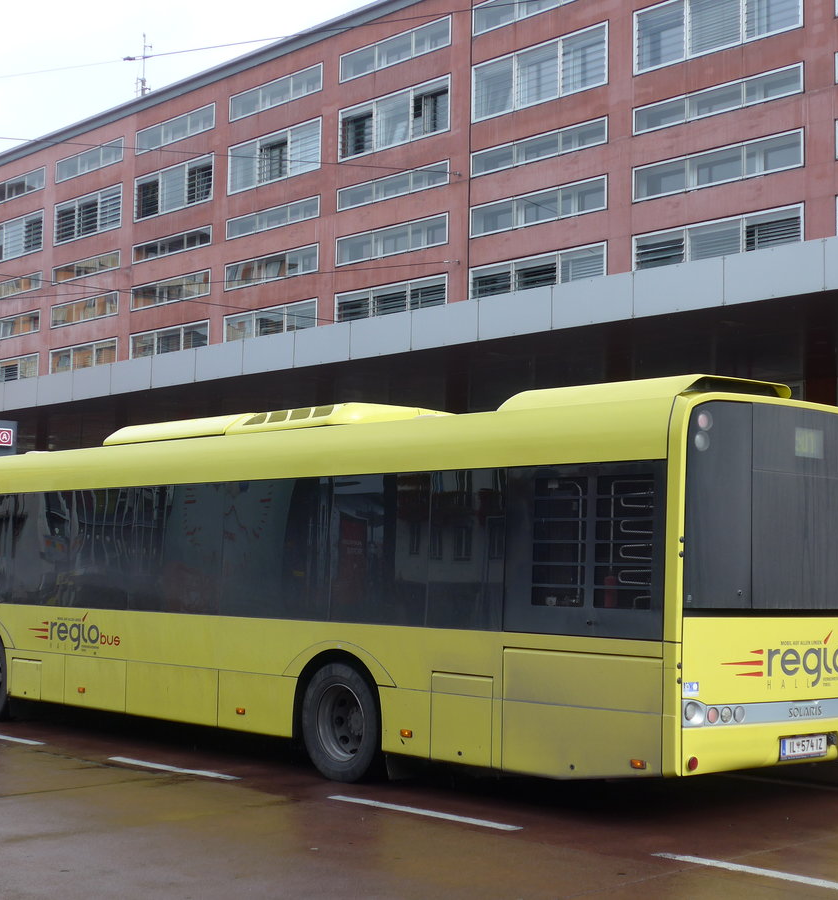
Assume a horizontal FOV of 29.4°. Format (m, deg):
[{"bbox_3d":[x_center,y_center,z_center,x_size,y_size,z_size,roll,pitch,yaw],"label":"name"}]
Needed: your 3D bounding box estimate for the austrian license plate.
[{"bbox_3d":[2.600,2.009,10.764,0.530,0.130,0.020,5,-6,-42],"label":"austrian license plate"}]

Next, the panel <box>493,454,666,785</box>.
[{"bbox_3d":[1.095,1.145,10.634,0.060,2.100,1.440,5,-6,-42],"label":"panel"}]

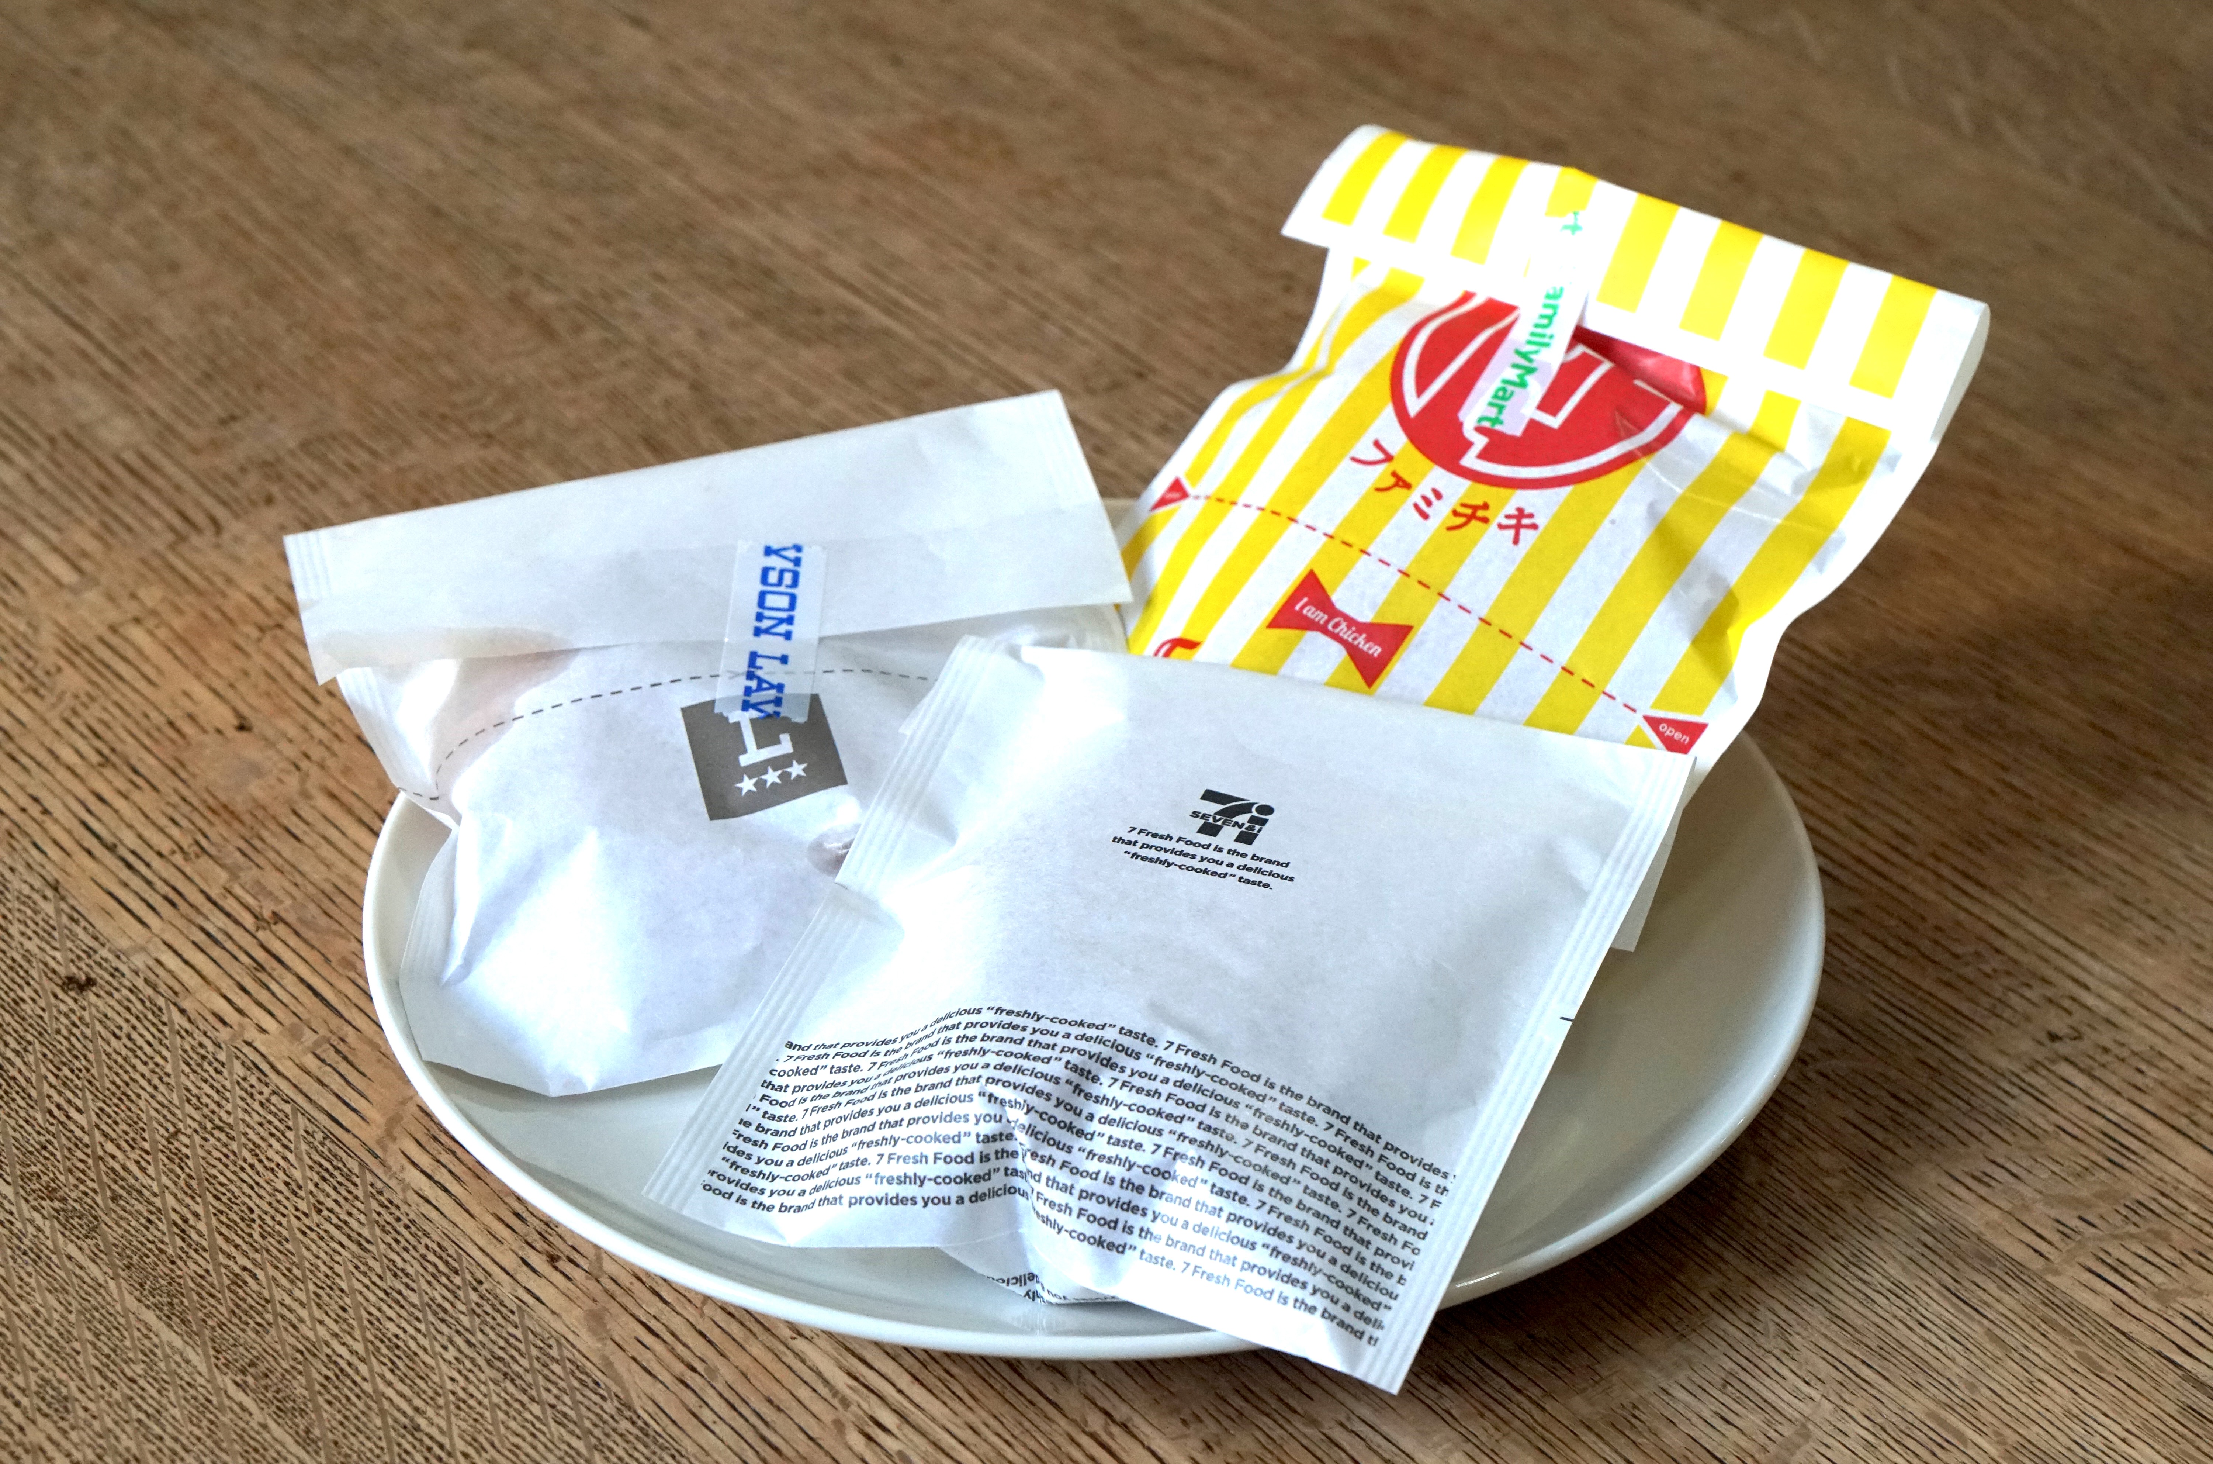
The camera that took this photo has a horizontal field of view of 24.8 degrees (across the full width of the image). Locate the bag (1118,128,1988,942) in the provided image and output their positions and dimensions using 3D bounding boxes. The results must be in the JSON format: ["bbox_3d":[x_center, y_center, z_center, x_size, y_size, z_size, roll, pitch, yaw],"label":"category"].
[{"bbox_3d":[0.068,-0.042,0.932,0.136,0.045,0.148,19,63,26],"label":"bag"}]

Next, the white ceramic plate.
[{"bbox_3d":[-0.002,0.036,0.880,0.252,0.027,0.252,0,34,0],"label":"white ceramic plate"}]

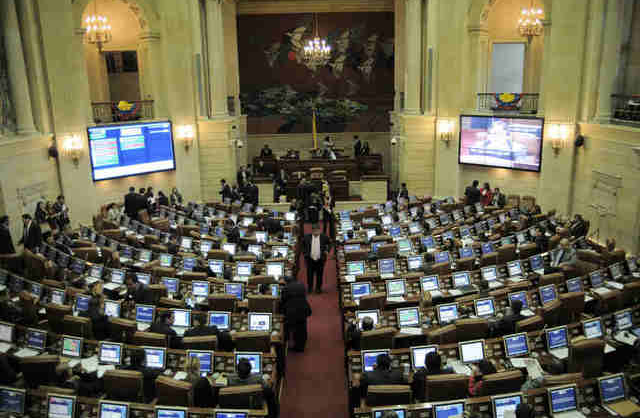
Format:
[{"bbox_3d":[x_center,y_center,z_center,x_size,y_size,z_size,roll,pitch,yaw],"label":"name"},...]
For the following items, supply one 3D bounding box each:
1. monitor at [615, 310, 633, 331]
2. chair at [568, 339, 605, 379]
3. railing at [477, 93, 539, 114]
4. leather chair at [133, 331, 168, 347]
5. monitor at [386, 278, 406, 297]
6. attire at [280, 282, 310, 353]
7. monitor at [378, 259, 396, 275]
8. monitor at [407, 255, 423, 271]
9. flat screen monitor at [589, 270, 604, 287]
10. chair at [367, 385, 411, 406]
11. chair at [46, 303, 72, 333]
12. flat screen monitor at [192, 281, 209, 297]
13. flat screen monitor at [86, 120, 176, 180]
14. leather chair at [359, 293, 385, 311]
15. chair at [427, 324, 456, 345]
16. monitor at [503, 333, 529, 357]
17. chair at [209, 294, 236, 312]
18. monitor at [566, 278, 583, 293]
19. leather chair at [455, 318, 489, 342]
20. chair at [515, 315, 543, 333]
[{"bbox_3d":[4.725,1.724,7.460,0.370,0.300,0.070,-7,6,-22],"label":"monitor"},{"bbox_3d":[3.820,2.410,7.351,0.600,1.050,0.620,-4,12,-12],"label":"chair"},{"bbox_3d":[6.329,-3.570,16.261,0.250,0.660,2.190,-12,16,-38],"label":"railing"},{"bbox_3d":[-2.505,2.347,7.625,0.600,1.080,0.620,2,13,13],"label":"leather chair"},{"bbox_3d":[1.436,1.478,8.971,0.375,0.295,0.060,-4,-11,-10],"label":"monitor"},{"bbox_3d":[-0.480,2.056,9.342,0.560,1.530,0.360,-4,13,-15],"label":"attire"},{"bbox_3d":[1.554,1.335,11.086,0.405,0.345,0.060,-3,2,-9],"label":"monitor"},{"bbox_3d":[2.261,1.280,11.276,0.405,0.345,0.060,-4,2,-13],"label":"monitor"},{"bbox_3d":[5.286,1.322,9.169,0.370,0.300,0.070,-7,6,-24],"label":"flat screen monitor"},{"bbox_3d":[0.864,2.697,6.279,0.600,1.050,0.620,-1,12,0],"label":"chair"},{"bbox_3d":[-4.387,2.116,8.644,0.610,1.030,0.650,3,13,18],"label":"chair"},{"bbox_3d":[-2.284,1.522,9.189,0.370,0.300,0.070,0,5,8],"label":"flat screen monitor"},{"bbox_3d":[-6.327,-2.007,16.337,0.140,1.720,3.030,9,16,38],"label":"flat screen monitor"},{"bbox_3d":[1.003,2.166,9.857,0.610,1.040,0.640,-5,13,-16],"label":"leather chair"},{"bbox_3d":[1.691,2.229,7.419,0.610,1.030,0.650,-7,14,-21],"label":"chair"},{"bbox_3d":[2.978,2.080,7.311,0.405,0.345,0.060,-4,2,-13],"label":"monitor"},{"bbox_3d":[-1.927,2.206,9.938,0.610,1.040,0.640,0,12,5],"label":"chair"},{"bbox_3d":[5.320,1.609,9.961,0.395,0.335,0.085,-8,-1,-27],"label":"monitor"},{"bbox_3d":[2.632,2.384,8.706,0.610,1.040,0.640,-3,12,-9],"label":"leather chair"},{"bbox_3d":[3.166,2.190,7.789,0.600,1.080,0.620,-6,14,-21],"label":"chair"}]

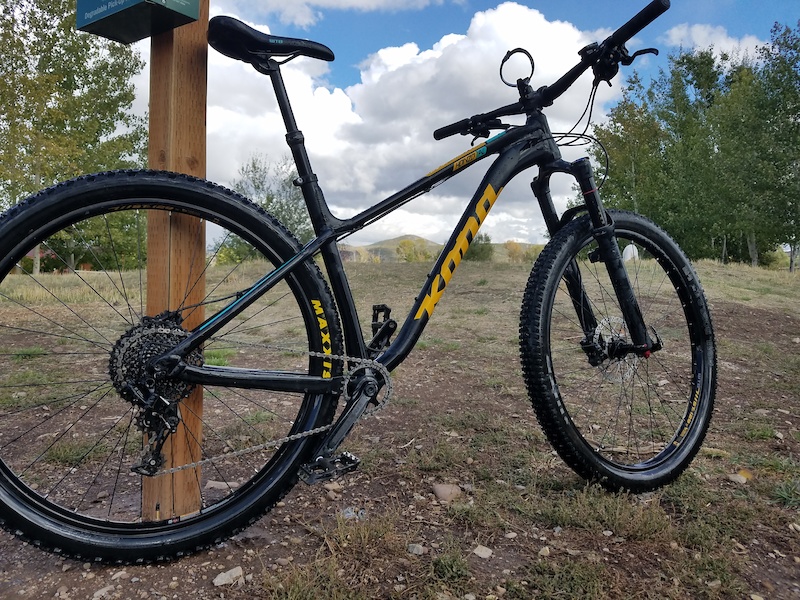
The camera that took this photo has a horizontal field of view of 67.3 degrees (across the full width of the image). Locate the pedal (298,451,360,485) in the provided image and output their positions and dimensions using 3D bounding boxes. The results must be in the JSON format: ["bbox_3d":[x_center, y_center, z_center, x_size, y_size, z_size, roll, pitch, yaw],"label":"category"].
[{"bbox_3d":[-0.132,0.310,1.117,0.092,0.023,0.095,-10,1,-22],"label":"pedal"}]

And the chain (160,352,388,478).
[{"bbox_3d":[-0.247,0.204,1.199,0.500,0.250,0.035,0,-3,-22],"label":"chain"}]

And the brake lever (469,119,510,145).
[{"bbox_3d":[0.257,-0.488,1.740,0.085,0.055,0.125,1,-8,-32],"label":"brake lever"}]

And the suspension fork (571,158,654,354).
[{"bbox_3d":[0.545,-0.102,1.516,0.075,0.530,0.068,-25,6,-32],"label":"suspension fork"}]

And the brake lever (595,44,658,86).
[{"bbox_3d":[0.500,-0.531,1.346,0.085,0.060,0.125,1,-8,-32],"label":"brake lever"}]

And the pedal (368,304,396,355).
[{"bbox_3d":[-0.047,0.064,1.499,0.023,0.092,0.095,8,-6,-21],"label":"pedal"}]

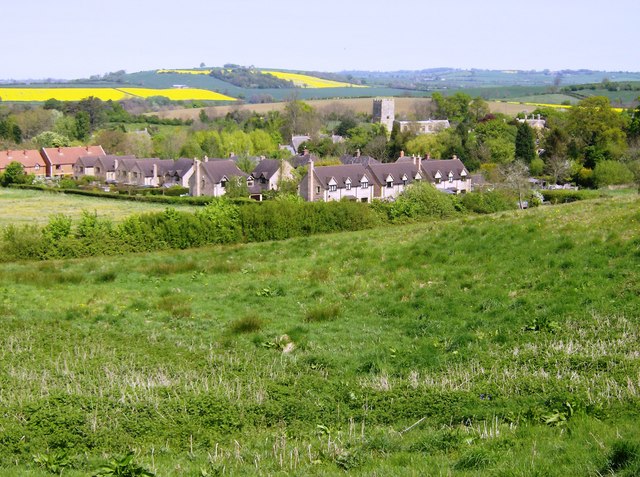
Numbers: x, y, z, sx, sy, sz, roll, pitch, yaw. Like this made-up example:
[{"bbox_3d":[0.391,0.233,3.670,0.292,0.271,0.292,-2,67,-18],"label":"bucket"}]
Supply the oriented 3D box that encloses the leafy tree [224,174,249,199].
[{"bbox_3d":[-17.170,-10.510,215.000,5.410,5.680,5.140,0,8,0],"label":"leafy tree"}]

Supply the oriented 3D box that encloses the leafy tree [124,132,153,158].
[{"bbox_3d":[-55.350,-27.600,315.000,8.540,9.550,8.110,0,8,0],"label":"leafy tree"}]

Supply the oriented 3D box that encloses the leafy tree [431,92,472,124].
[{"bbox_3d":[51.560,-47.240,405.000,16.470,20.200,15.640,0,8,0],"label":"leafy tree"}]

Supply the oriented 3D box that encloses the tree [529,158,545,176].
[{"bbox_3d":[53.440,-17.400,255.000,4.070,4.740,3.870,0,8,0],"label":"tree"}]

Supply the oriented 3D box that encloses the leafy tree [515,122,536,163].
[{"bbox_3d":[55.700,-25.750,280.000,5.960,11.380,5.670,0,8,0],"label":"leafy tree"}]

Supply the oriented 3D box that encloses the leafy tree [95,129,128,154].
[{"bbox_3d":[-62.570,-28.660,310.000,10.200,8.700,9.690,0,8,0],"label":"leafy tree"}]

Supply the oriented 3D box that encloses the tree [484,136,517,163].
[{"bbox_3d":[48.050,-22.630,275.000,8.520,9.150,8.090,0,8,0],"label":"tree"}]

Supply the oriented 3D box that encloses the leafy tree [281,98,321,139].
[{"bbox_3d":[-6.800,-40.950,360.000,13.940,15.680,13.240,0,8,0],"label":"leafy tree"}]

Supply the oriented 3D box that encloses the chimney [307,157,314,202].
[{"bbox_3d":[-1.780,-11.130,200.000,0.700,9.590,1.000,-8,12,-44],"label":"chimney"}]

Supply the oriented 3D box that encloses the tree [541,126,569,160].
[{"bbox_3d":[62.430,-24.890,275.000,7.450,9.850,7.080,0,8,0],"label":"tree"}]

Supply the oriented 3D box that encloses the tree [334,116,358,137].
[{"bbox_3d":[9.750,-40.460,380.000,8.830,8.830,8.390,0,8,0],"label":"tree"}]

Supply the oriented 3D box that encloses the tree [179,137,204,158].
[{"bbox_3d":[-35.450,-24.550,285.000,7.170,7.170,6.810,0,8,0],"label":"tree"}]

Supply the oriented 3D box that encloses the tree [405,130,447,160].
[{"bbox_3d":[31.440,-27.020,305.000,12.990,9.850,12.340,0,8,0],"label":"tree"}]

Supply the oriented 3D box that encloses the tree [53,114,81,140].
[{"bbox_3d":[-94.110,-40.810,385.000,9.690,10.810,9.210,0,8,0],"label":"tree"}]

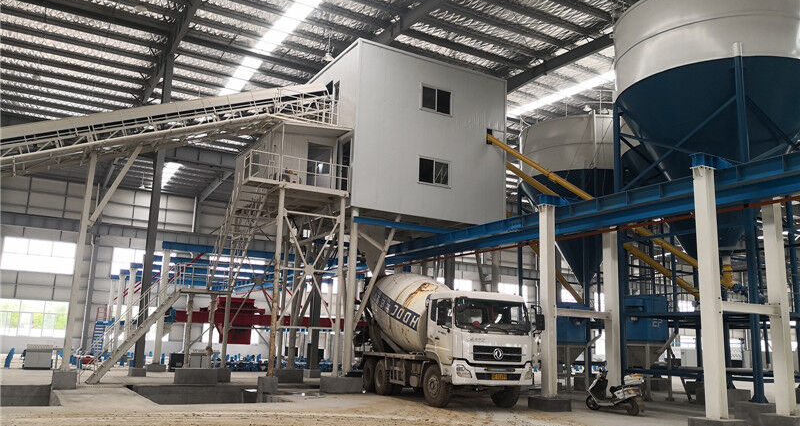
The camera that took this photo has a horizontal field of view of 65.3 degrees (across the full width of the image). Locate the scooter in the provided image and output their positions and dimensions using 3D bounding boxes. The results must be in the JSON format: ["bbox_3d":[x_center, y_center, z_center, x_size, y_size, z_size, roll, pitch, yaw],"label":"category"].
[{"bbox_3d":[5.822,4.847,16.923,0.680,1.110,1.820,10,-14,-34],"label":"scooter"}]

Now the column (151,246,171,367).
[{"bbox_3d":[-11.549,4.512,30.340,0.320,5.628,0.320,9,-14,-30],"label":"column"}]

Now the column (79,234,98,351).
[{"bbox_3d":[-23.146,5.946,46.717,0.420,9.265,0.500,9,-14,-30],"label":"column"}]

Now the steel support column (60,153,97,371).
[{"bbox_3d":[-10.081,1.442,19.782,0.220,6.943,0.220,9,-14,-30],"label":"steel support column"}]

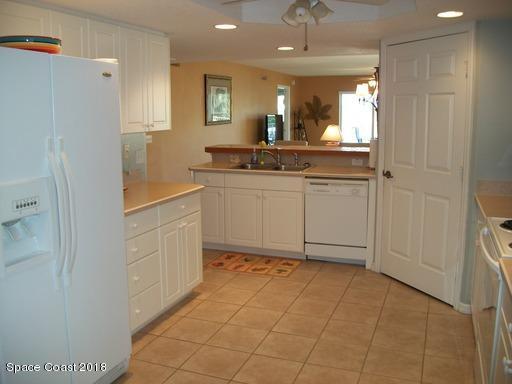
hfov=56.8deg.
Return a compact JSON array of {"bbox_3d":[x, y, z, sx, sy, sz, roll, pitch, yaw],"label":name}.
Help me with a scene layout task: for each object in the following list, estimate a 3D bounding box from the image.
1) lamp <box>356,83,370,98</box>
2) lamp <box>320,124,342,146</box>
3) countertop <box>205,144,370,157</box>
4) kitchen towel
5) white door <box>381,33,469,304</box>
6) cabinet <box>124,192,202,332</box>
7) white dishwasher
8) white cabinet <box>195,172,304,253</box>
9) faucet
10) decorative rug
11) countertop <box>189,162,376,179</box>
[{"bbox_3d":[1.571,-1.493,6.961,0.190,0.210,0.190,3,10,21],"label":"lamp"},{"bbox_3d":[1.501,-1.019,9.356,0.440,0.620,0.440,3,10,21],"label":"lamp"},{"bbox_3d":[0.412,-0.493,5.576,2.020,0.045,0.600,3,10,21],"label":"countertop"},{"bbox_3d":[1.222,-0.389,4.851,0.120,0.285,0.120,3,10,21],"label":"kitchen towel"},{"bbox_3d":[1.345,-0.182,3.861,0.045,2.030,0.850,-5,10,-23],"label":"white door"},{"bbox_3d":[-0.930,0.455,3.475,0.594,0.780,1.150,3,10,21],"label":"cabinet"},{"bbox_3d":[0.881,0.228,4.869,0.607,0.822,0.607,3,10,21],"label":"white dishwasher"},{"bbox_3d":[0.017,0.153,5.213,1.225,0.780,0.597,3,10,21],"label":"white cabinet"},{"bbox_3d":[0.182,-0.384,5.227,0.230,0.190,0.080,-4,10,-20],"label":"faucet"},{"bbox_3d":[-0.001,0.725,4.729,0.842,0.010,0.515,3,10,21],"label":"decorative rug"},{"bbox_3d":[0.310,-0.231,5.021,1.947,0.040,0.636,3,10,21],"label":"countertop"}]

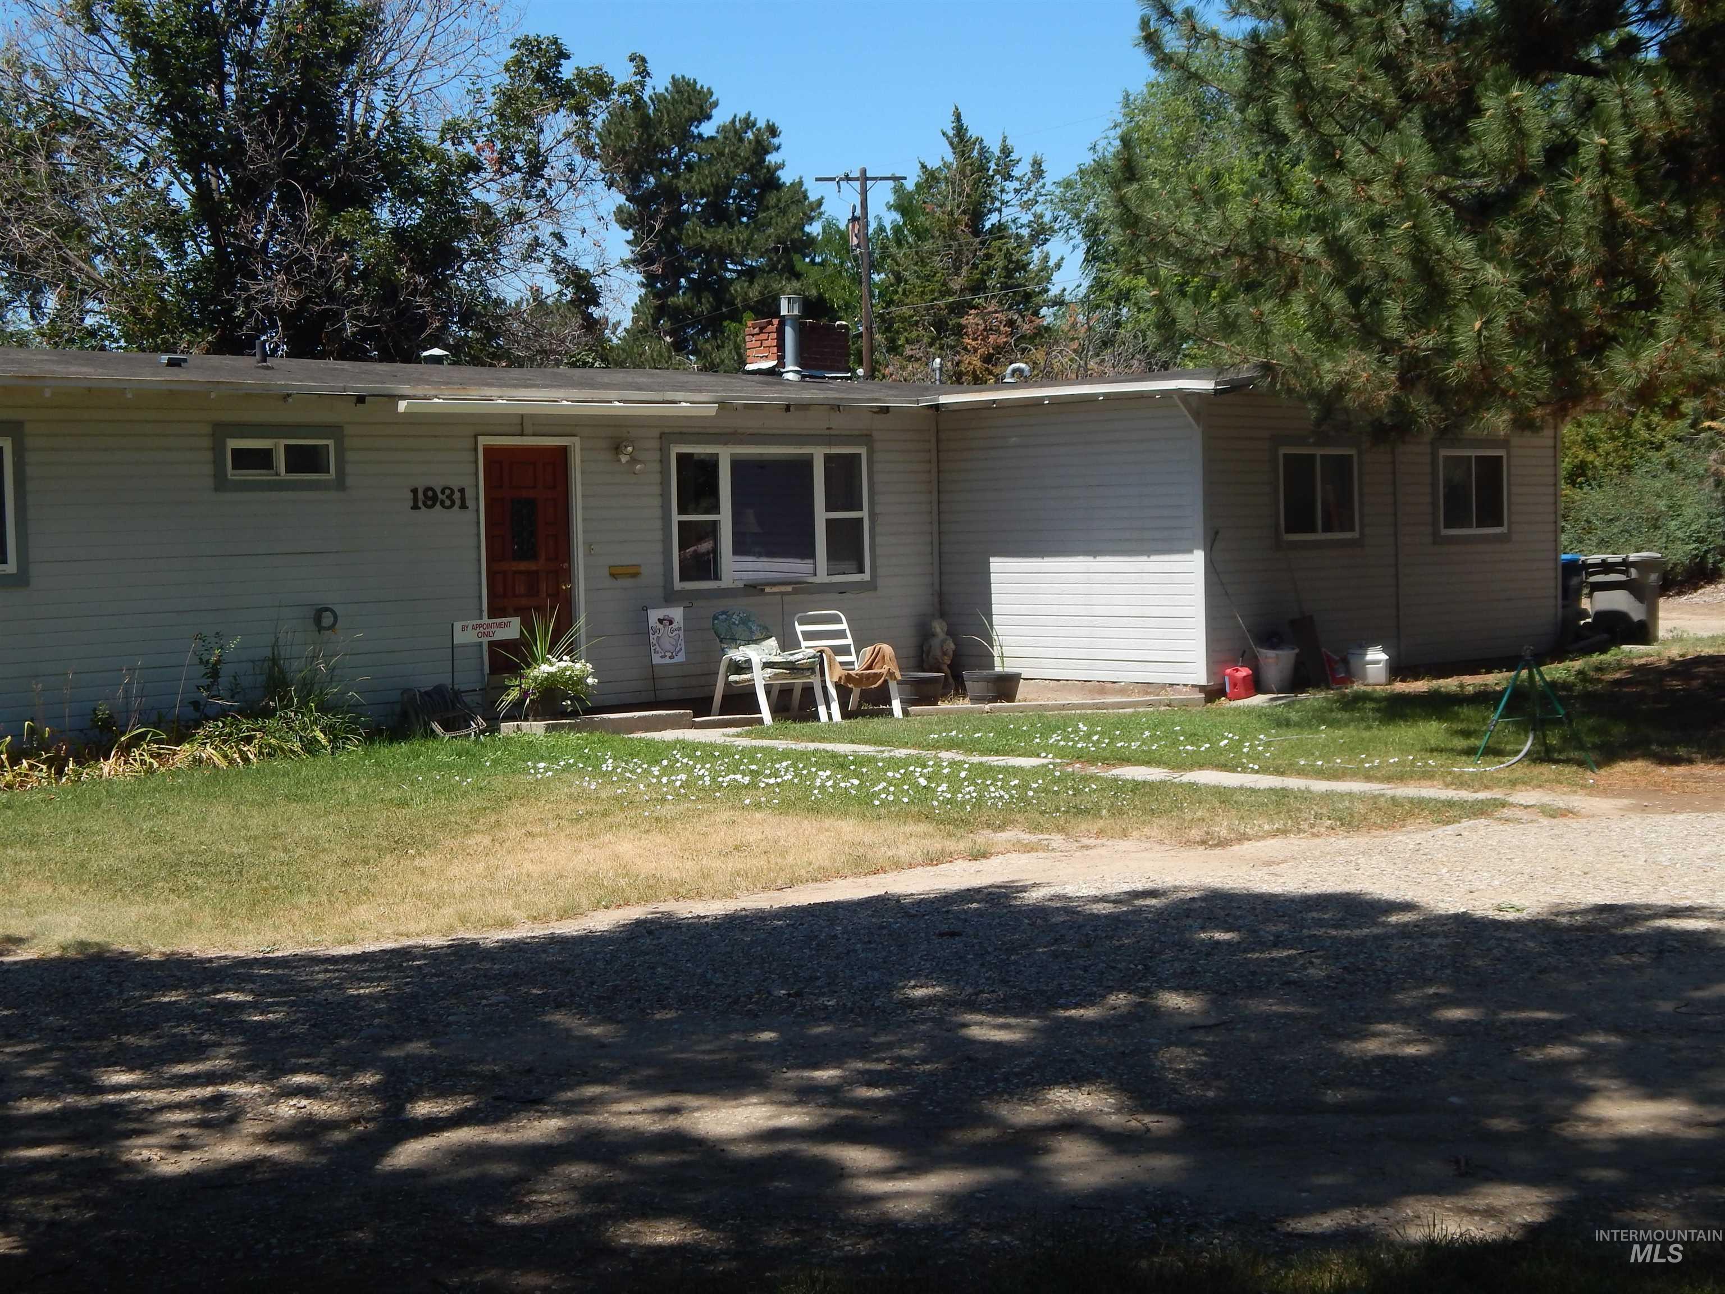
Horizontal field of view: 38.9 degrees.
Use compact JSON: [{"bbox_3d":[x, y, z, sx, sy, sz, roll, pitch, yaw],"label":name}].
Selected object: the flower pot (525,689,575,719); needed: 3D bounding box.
[{"bbox_3d":[-2.727,0.465,20.992,0.380,0.310,0.380,-1,3,0],"label":"flower pot"}]

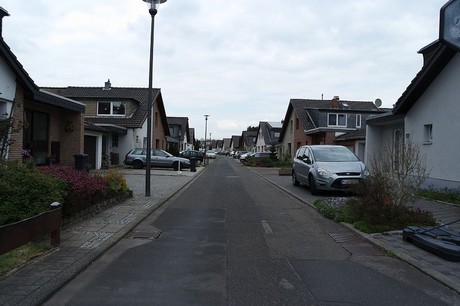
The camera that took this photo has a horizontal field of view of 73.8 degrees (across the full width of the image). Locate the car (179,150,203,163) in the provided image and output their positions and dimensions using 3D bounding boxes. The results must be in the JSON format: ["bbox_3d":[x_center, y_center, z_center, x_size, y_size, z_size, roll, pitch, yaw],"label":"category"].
[{"bbox_3d":[-4.848,0.424,32.297,4.200,1.440,1.720,1,0,3],"label":"car"}]

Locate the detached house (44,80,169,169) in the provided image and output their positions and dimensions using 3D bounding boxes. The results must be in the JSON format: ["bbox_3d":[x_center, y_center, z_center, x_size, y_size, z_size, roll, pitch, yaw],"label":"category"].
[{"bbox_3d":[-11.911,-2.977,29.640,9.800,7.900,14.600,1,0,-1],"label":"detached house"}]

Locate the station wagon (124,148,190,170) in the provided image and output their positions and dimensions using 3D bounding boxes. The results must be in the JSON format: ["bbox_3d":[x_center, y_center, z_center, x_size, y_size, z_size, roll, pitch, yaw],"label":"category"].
[{"bbox_3d":[-5.089,0.430,21.789,4.580,1.440,1.760,1,0,-7],"label":"station wagon"}]

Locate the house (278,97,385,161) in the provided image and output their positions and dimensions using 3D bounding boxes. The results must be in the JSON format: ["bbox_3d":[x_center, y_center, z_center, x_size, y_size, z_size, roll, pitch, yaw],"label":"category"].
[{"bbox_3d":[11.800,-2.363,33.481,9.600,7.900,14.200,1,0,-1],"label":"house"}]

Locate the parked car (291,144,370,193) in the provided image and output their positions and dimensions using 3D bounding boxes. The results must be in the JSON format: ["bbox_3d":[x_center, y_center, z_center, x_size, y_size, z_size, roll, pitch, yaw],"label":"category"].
[{"bbox_3d":[3.771,0.601,12.188,1.880,1.660,4.770,1,0,0],"label":"parked car"}]

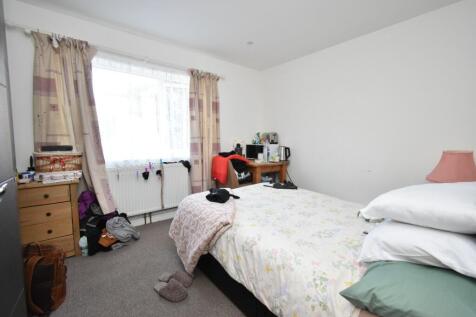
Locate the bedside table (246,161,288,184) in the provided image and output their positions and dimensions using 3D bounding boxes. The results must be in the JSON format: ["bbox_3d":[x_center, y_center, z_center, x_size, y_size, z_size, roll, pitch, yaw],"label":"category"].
[{"bbox_3d":[0.311,0.450,3.344,0.750,0.755,0.660,-4,8,-38],"label":"bedside table"}]

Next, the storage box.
[{"bbox_3d":[-1.722,0.037,1.920,0.325,0.155,0.220,-4,8,-38],"label":"storage box"}]

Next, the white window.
[{"bbox_3d":[-1.198,-0.552,2.535,1.270,1.210,0.100,-4,8,-38],"label":"white window"}]

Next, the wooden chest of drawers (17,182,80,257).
[{"bbox_3d":[-1.843,0.578,1.874,0.580,0.745,0.365,-4,8,-38],"label":"wooden chest of drawers"}]

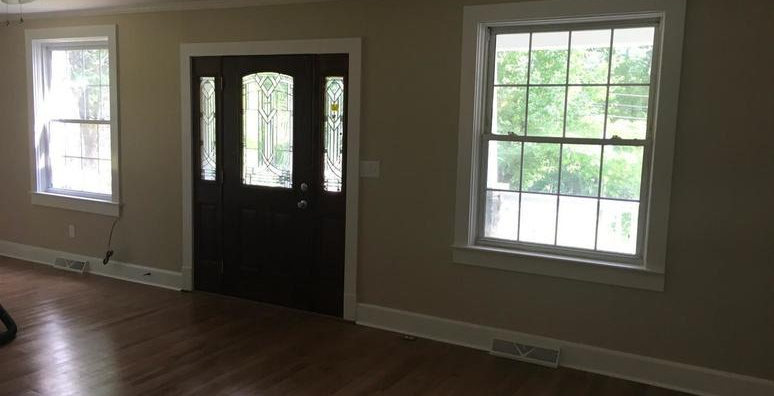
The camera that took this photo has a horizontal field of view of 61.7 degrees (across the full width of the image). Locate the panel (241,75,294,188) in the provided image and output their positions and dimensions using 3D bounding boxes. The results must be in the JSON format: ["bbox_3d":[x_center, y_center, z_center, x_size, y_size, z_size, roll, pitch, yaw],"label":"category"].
[{"bbox_3d":[-0.969,-0.550,5.259,0.511,0.917,0.030,5,8,28],"label":"panel"}]

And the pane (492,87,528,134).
[{"bbox_3d":[0.833,-0.590,4.397,0.236,0.330,0.020,5,8,28],"label":"pane"}]

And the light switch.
[{"bbox_3d":[-0.128,-0.210,4.795,0.166,0.120,0.010,5,8,28],"label":"light switch"}]

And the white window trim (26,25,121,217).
[{"bbox_3d":[-3.050,-0.763,6.386,1.333,1.776,0.150,5,8,28],"label":"white window trim"}]

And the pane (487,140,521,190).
[{"bbox_3d":[0.799,-0.215,4.397,0.240,0.333,0.020,5,8,28],"label":"pane"}]

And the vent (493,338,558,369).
[{"bbox_3d":[0.917,1.032,4.316,0.458,0.120,0.050,5,8,28],"label":"vent"}]

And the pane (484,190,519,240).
[{"bbox_3d":[0.790,0.118,4.437,0.242,0.336,0.020,5,8,28],"label":"pane"}]

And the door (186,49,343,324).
[{"bbox_3d":[-0.993,-0.121,5.324,1.584,2.045,0.070,5,8,28],"label":"door"}]

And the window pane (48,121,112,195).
[{"bbox_3d":[-3.044,-0.401,6.467,0.999,0.679,0.025,5,8,28],"label":"window pane"}]

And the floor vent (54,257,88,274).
[{"bbox_3d":[-3.178,0.658,6.504,0.460,0.120,0.050,5,8,28],"label":"floor vent"}]

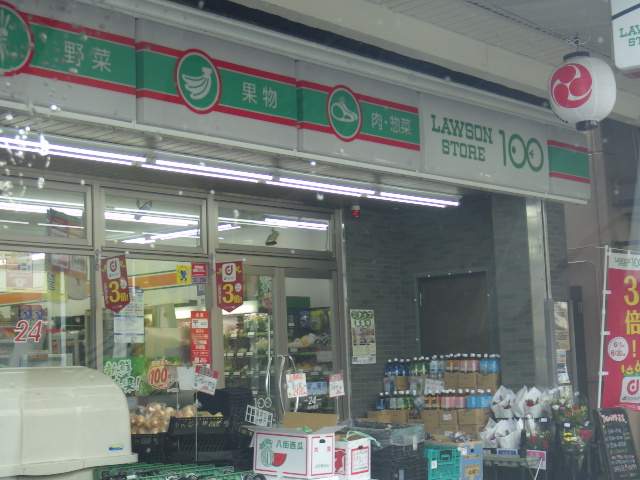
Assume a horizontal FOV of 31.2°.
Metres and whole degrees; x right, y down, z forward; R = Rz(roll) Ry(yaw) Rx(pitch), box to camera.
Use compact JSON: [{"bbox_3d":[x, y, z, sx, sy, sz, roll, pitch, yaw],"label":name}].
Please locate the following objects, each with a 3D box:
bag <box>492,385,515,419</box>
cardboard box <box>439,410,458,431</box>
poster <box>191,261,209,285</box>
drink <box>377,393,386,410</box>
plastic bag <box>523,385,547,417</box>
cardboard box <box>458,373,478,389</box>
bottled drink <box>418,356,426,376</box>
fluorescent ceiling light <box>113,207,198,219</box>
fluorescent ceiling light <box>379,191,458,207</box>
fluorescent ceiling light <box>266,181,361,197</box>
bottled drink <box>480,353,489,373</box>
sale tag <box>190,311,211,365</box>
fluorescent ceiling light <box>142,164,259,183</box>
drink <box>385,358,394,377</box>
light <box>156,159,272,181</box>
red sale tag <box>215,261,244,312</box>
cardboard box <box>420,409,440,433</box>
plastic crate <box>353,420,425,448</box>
[{"bbox_3d":[1.564,1.385,9.770,0.170,0.280,0.150,-7,-7,39],"label":"bag"},{"bbox_3d":[1.251,1.625,10.393,0.197,0.182,0.290,-7,-7,39],"label":"cardboard box"},{"bbox_3d":[-1.007,0.281,9.597,0.010,0.190,0.195,-7,-7,39],"label":"poster"},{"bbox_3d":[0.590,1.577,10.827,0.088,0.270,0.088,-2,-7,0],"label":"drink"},{"bbox_3d":[1.800,1.358,9.577,0.170,0.280,0.150,-7,-7,39],"label":"plastic bag"},{"bbox_3d":[1.440,1.294,10.507,0.204,0.160,0.270,-8,-8,41],"label":"cardboard box"},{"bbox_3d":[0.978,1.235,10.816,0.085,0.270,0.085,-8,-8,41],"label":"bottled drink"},{"bbox_3d":[-1.432,-0.244,10.621,0.045,0.045,1.150,-7,-7,39],"label":"fluorescent ceiling light"},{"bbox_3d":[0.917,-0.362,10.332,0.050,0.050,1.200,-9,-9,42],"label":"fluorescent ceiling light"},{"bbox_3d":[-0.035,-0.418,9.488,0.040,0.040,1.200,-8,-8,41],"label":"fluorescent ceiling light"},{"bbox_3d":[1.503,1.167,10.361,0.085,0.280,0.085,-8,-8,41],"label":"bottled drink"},{"bbox_3d":[-1.069,0.880,10.274,0.010,0.469,0.222,-8,-8,41],"label":"sale tag"},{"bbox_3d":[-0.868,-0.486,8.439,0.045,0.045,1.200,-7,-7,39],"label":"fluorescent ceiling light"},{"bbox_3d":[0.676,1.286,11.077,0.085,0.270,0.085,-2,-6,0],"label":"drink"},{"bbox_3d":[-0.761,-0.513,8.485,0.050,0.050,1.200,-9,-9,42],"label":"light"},{"bbox_3d":[-0.806,0.422,10.336,0.330,0.455,0.020,-7,-8,34],"label":"red sale tag"},{"bbox_3d":[1.097,1.653,10.518,0.202,0.202,0.290,-7,-7,39],"label":"cardboard box"},{"bbox_3d":[0.614,1.755,10.232,0.394,0.170,0.547,-7,-7,39],"label":"plastic crate"}]

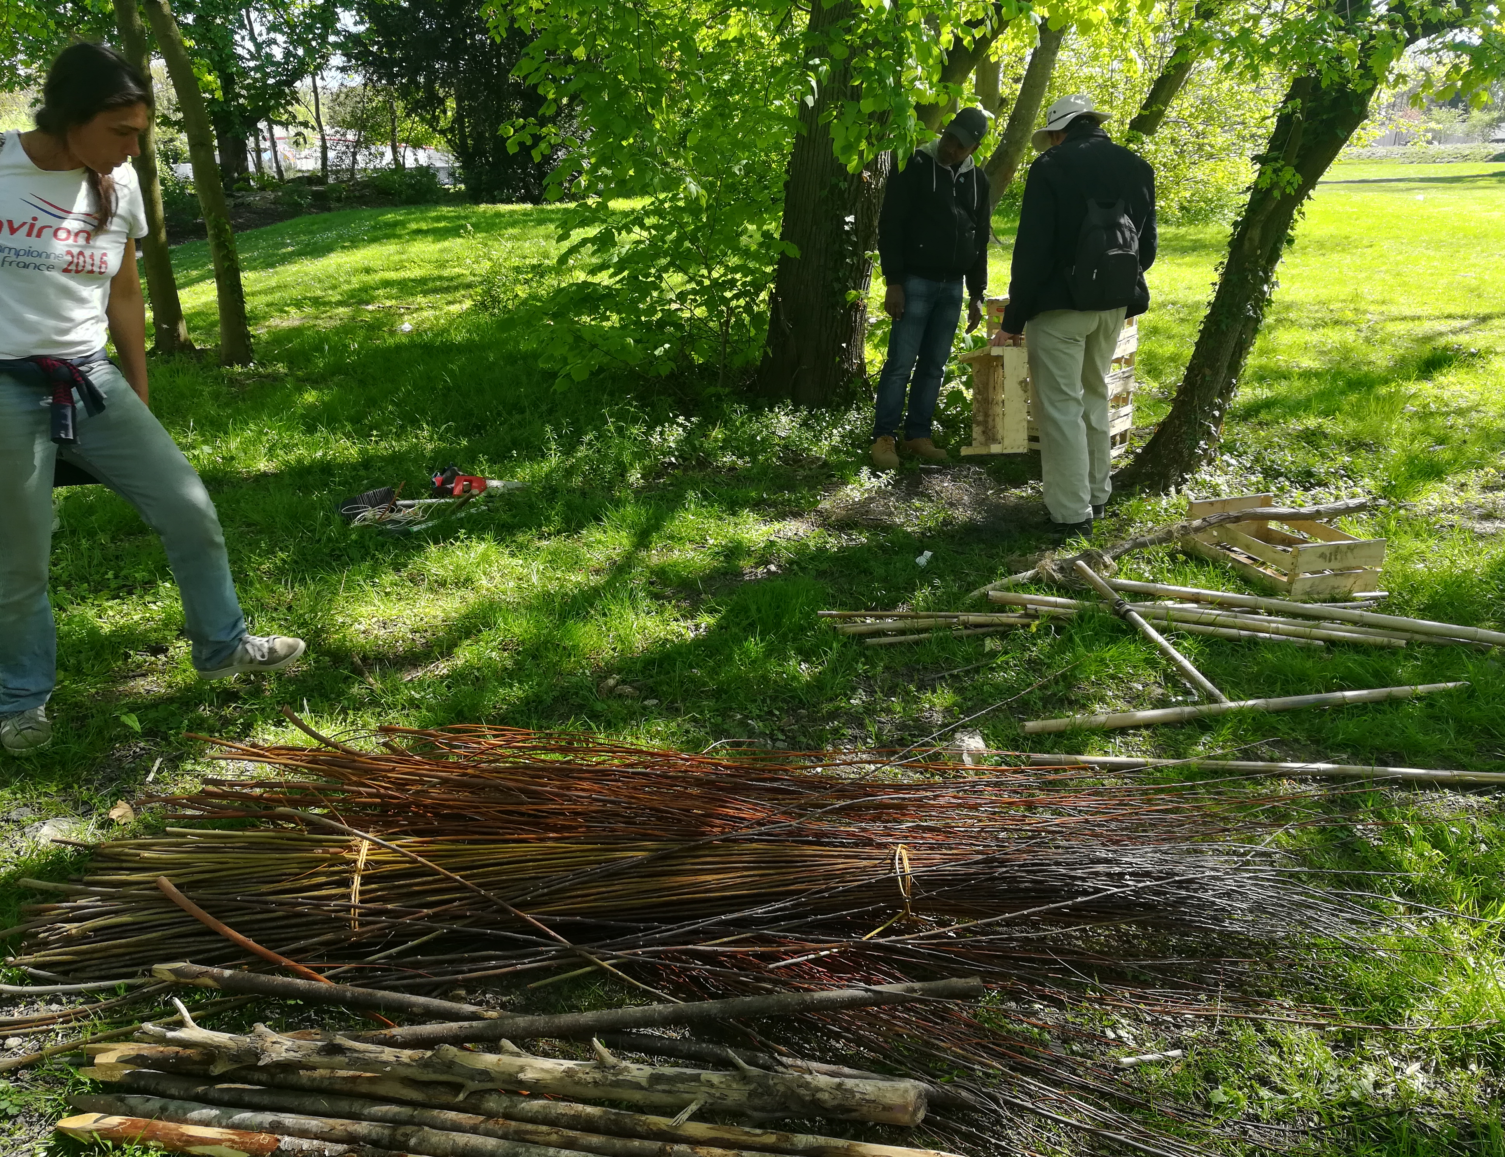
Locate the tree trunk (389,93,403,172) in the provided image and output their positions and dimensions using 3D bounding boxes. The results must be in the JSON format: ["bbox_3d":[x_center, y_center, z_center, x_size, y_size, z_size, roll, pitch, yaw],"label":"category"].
[{"bbox_3d":[-6.883,-8.630,22.395,0.160,1.750,0.160,0,21,0],"label":"tree trunk"}]

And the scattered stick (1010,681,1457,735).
[{"bbox_3d":[1.488,0.378,3.440,1.438,0.036,0.036,-4,21,-10],"label":"scattered stick"}]

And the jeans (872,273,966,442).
[{"bbox_3d":[0.865,-1.149,6.067,0.420,0.900,0.290,-7,22,-18],"label":"jeans"}]

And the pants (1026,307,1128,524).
[{"bbox_3d":[1.410,-0.713,5.003,0.390,0.950,0.320,-9,23,-23],"label":"pants"}]

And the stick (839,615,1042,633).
[{"bbox_3d":[0.650,0.161,4.013,0.734,0.032,0.032,-2,21,-5],"label":"stick"}]

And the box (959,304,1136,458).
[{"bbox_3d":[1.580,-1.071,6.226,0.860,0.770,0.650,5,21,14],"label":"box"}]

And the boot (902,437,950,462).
[{"bbox_3d":[0.925,-0.719,6.231,0.290,0.130,0.110,14,25,33],"label":"boot"}]

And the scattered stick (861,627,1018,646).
[{"bbox_3d":[0.652,0.193,3.955,0.559,0.024,0.024,-5,21,-12],"label":"scattered stick"}]

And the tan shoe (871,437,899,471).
[{"bbox_3d":[0.708,-0.666,6.090,0.110,0.130,0.290,-2,21,-5],"label":"tan shoe"}]

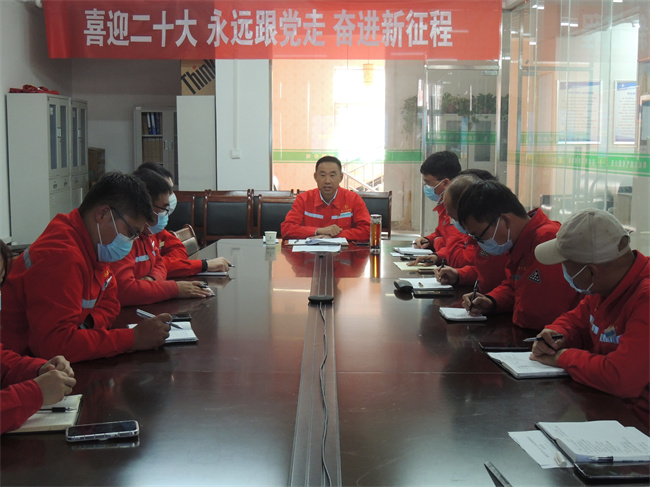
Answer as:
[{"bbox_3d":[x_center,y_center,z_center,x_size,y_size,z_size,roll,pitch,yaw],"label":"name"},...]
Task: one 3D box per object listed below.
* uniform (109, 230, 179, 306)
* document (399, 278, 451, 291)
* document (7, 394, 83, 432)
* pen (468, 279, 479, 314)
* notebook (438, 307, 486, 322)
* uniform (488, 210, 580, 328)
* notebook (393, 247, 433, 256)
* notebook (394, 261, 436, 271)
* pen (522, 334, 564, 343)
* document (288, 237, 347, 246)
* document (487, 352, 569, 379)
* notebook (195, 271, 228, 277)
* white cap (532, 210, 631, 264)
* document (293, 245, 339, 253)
[{"bbox_3d":[-0.890,0.182,3.895,0.510,0.550,0.510,2,7,14],"label":"uniform"},{"bbox_3d":[0.462,0.187,4.040,0.215,0.013,0.260,0,7,0],"label":"document"},{"bbox_3d":[-0.692,0.411,2.129,0.190,0.016,0.245,-1,7,-5],"label":"document"},{"bbox_3d":[0.568,0.201,3.370,0.011,0.133,0.011,16,-15,5],"label":"pen"},{"bbox_3d":[0.530,0.268,3.354,0.145,0.012,0.222,0,7,-3],"label":"notebook"},{"bbox_3d":[0.830,0.182,3.362,0.490,0.590,0.500,-1,7,-13],"label":"uniform"},{"bbox_3d":[0.545,0.049,5.370,0.190,0.016,0.250,1,7,7],"label":"notebook"},{"bbox_3d":[0.498,0.122,4.744,0.210,0.008,0.280,0,6,3],"label":"notebook"},{"bbox_3d":[0.686,0.298,2.771,0.137,0.011,0.011,-7,8,-12],"label":"pen"},{"bbox_3d":[-0.050,-0.013,5.866,0.380,0.026,0.250,0,6,0],"label":"document"},{"bbox_3d":[0.627,0.356,2.609,0.210,0.012,0.285,-1,7,-6],"label":"document"},{"bbox_3d":[-0.580,0.147,4.495,0.190,0.016,0.170,0,6,0],"label":"notebook"},{"bbox_3d":[0.759,-0.018,2.600,0.270,0.145,0.180,-6,10,25],"label":"white cap"},{"bbox_3d":[-0.049,0.030,5.401,0.295,0.006,0.260,0,7,0],"label":"document"}]

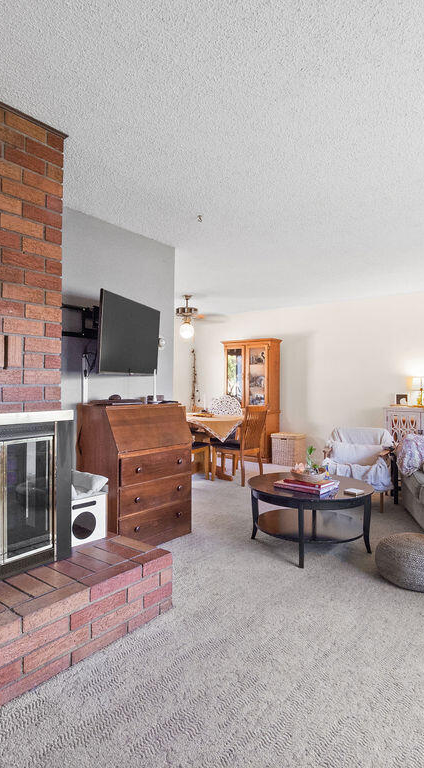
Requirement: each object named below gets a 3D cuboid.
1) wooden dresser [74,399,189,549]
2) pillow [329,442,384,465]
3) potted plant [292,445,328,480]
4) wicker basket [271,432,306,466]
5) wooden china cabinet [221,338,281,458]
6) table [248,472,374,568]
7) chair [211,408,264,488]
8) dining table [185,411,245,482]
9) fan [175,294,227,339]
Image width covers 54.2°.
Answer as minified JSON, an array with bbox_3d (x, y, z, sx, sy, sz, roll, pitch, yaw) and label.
[{"bbox_3d":[-0.583,0.677,3.210,0.470,1.050,0.735,0,0,39],"label":"wooden dresser"},{"bbox_3d":[1.513,0.701,4.334,0.530,0.250,0.150,2,-30,27],"label":"pillow"},{"bbox_3d":[0.770,0.607,3.228,0.270,0.270,0.200,0,0,11],"label":"potted plant"},{"bbox_3d":[1.174,0.980,6.338,0.400,0.465,0.360,0,0,36],"label":"wicker basket"},{"bbox_3d":[0.648,0.255,6.852,0.890,1.920,0.420,0,0,36],"label":"wooden china cabinet"},{"bbox_3d":[0.730,0.974,3.082,0.905,0.455,0.905,0,0,0],"label":"table"},{"bbox_3d":[0.365,0.739,5.166,0.550,0.940,0.450,0,0,43],"label":"chair"},{"bbox_3d":[-0.111,0.827,5.463,1.180,0.765,1.180,0,0,38],"label":"dining table"},{"bbox_3d":[-0.343,-0.949,5.812,1.120,0.600,1.120,0,0,36],"label":"fan"}]

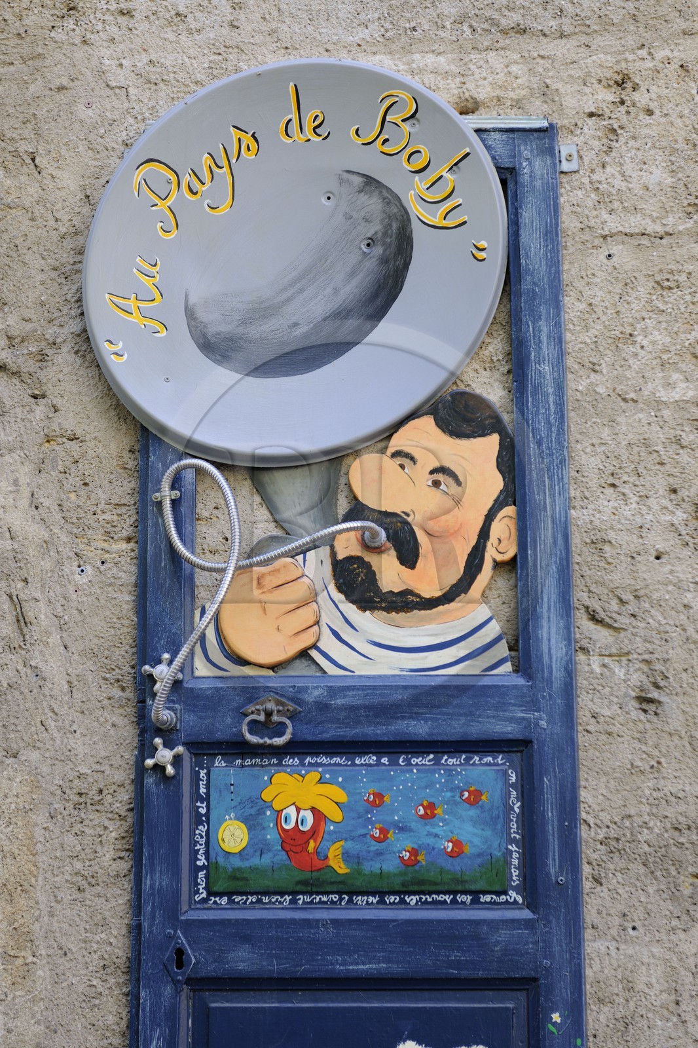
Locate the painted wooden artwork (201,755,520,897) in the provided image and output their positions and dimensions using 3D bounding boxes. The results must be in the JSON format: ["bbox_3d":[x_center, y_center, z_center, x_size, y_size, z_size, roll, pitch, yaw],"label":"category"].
[{"bbox_3d":[0.016,0.446,3.000,0.480,0.219,0.020,-1,-13,2],"label":"painted wooden artwork"}]

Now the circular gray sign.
[{"bbox_3d":[-0.085,-0.404,3.168,0.653,0.658,0.085,0,-13,1],"label":"circular gray sign"}]

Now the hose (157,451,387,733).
[{"bbox_3d":[-0.122,0.102,3.075,0.354,0.412,0.075,0,-13,1],"label":"hose"}]

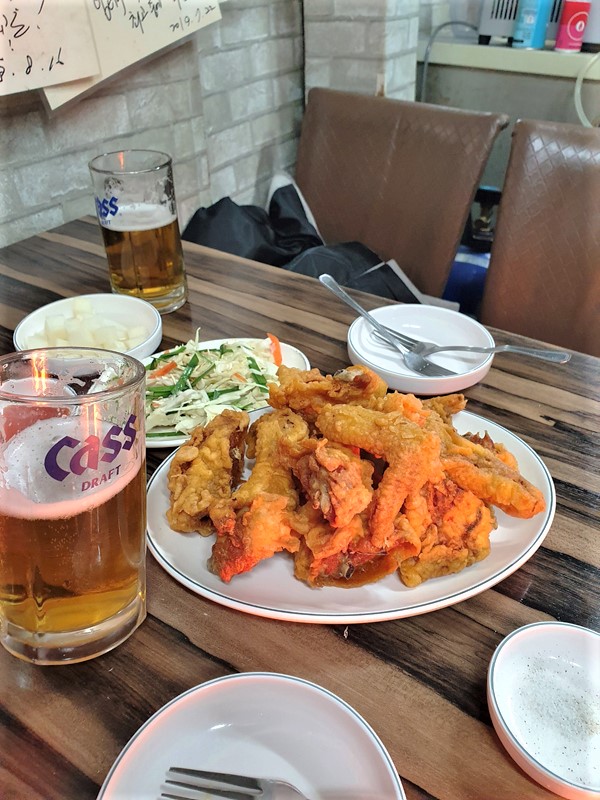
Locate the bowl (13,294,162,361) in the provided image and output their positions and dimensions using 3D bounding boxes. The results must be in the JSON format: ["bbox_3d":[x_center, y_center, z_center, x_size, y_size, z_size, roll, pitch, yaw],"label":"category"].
[{"bbox_3d":[-0.218,-0.069,0.626,0.145,0.019,0.145,0,37,0],"label":"bowl"}]

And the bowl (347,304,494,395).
[{"bbox_3d":[0.120,-0.054,0.604,0.144,0.019,0.144,0,37,0],"label":"bowl"}]

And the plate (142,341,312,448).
[{"bbox_3d":[-0.090,-0.004,0.538,0.213,0.021,0.137,-16,40,-20],"label":"plate"}]

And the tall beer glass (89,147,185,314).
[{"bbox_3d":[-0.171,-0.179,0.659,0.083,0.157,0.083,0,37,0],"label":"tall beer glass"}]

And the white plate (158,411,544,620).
[{"bbox_3d":[0.037,0.068,0.438,0.295,0.024,0.211,-7,37,-8],"label":"white plate"}]

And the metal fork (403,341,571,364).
[{"bbox_3d":[0.165,-0.053,0.596,0.190,0.022,0.025,11,38,20],"label":"metal fork"}]

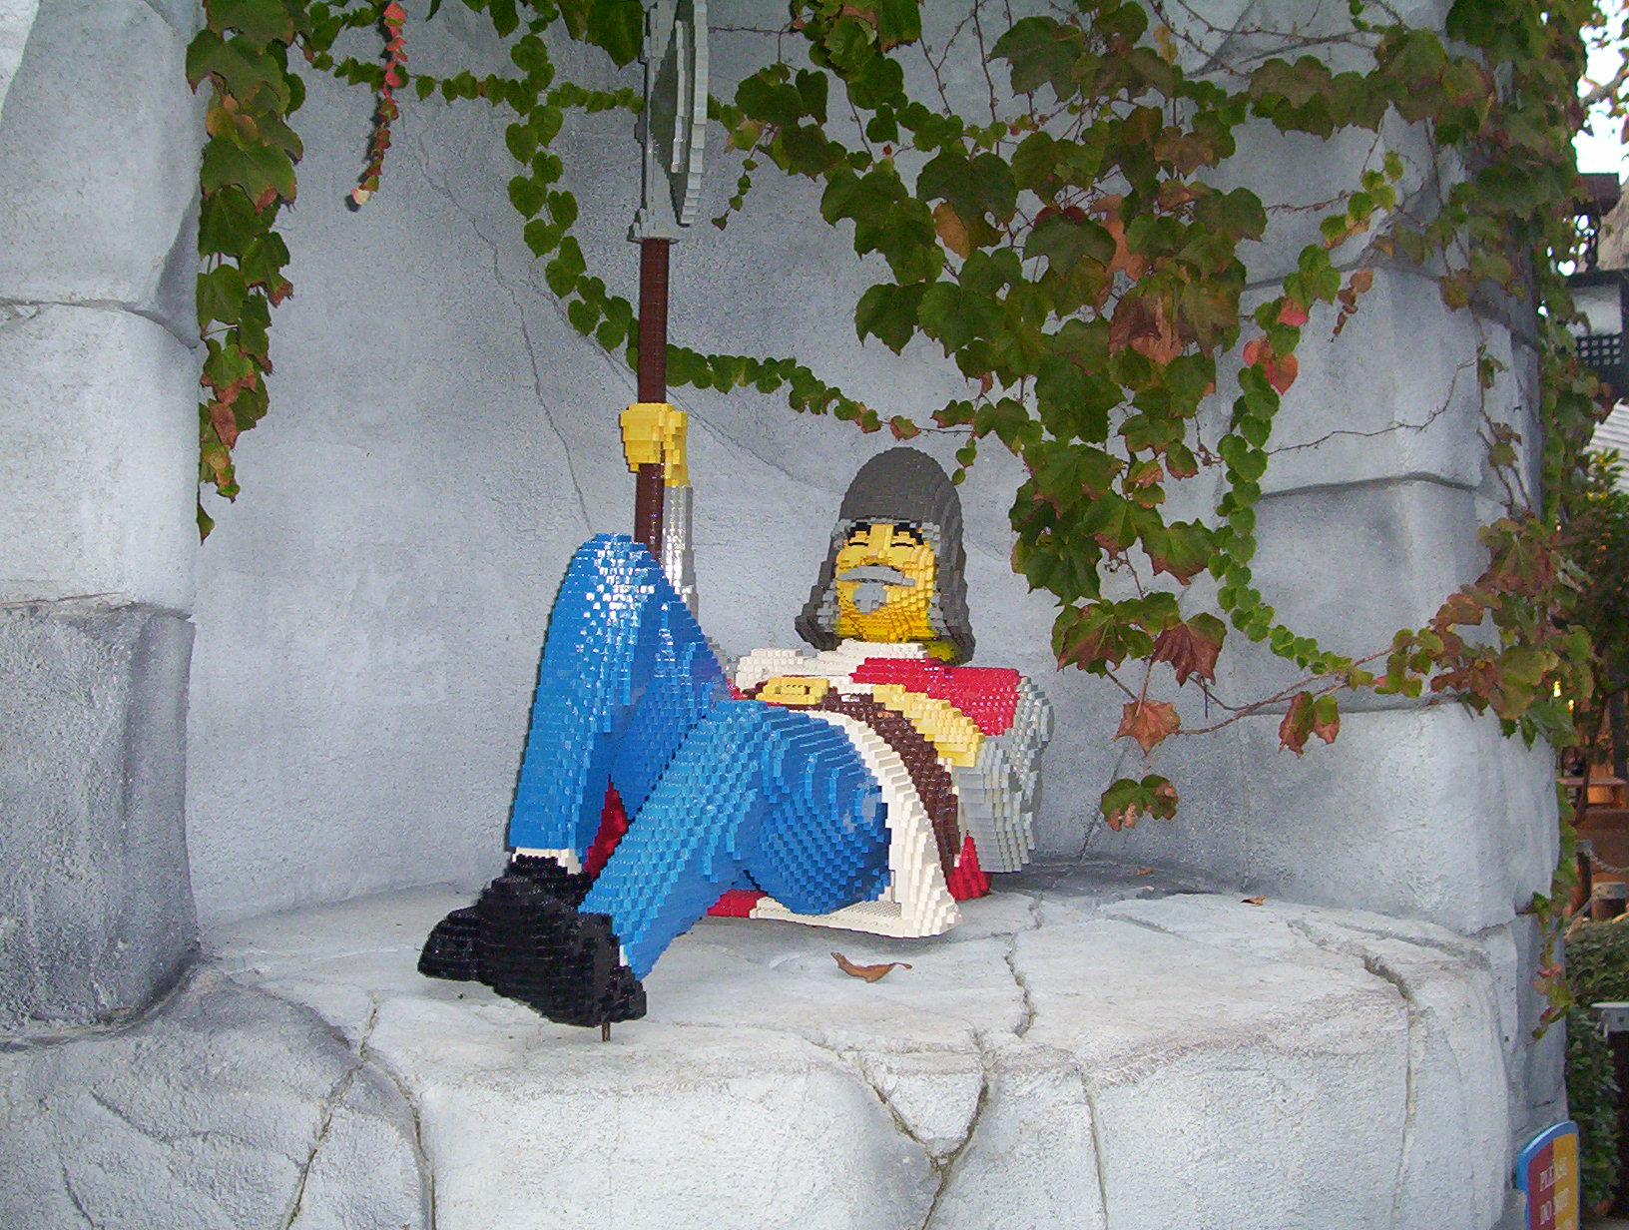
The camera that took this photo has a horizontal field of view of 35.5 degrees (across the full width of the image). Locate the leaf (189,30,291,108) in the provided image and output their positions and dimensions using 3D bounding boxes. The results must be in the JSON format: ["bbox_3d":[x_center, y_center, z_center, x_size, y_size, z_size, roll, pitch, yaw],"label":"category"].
[{"bbox_3d":[-0.646,-0.614,2.860,0.115,0.095,0.035,-2,-12,-13],"label":"leaf"}]

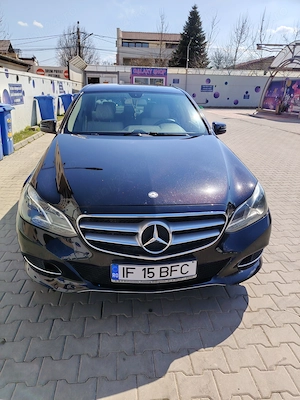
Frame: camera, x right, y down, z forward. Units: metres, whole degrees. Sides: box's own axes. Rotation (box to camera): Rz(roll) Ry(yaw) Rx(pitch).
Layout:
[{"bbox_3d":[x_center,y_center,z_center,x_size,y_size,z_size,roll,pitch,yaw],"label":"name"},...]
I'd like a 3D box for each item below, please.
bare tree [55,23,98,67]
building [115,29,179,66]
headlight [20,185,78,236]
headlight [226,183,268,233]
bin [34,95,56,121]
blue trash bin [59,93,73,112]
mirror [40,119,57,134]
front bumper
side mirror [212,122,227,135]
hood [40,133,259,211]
[{"bbox_3d":[-10.141,-19.210,38.788,5.800,8.800,5.500,-1,22,-6],"label":"bare tree"},{"bbox_3d":[-0.189,-25.557,52.529,12.600,10.500,9.000,-1,22,-6],"label":"building"},{"bbox_3d":[-0.680,0.056,1.873,0.420,0.220,0.540,-1,22,-6],"label":"headlight"},{"bbox_3d":[0.672,0.023,2.013,0.420,0.220,0.540,-1,22,-6],"label":"headlight"},{"bbox_3d":[-3.595,-3.037,9.541,0.730,1.070,0.580,-1,22,-6],"label":"bin"},{"bbox_3d":[-4.009,-4.585,13.314,0.730,1.070,0.580,-1,22,-6],"label":"blue trash bin"},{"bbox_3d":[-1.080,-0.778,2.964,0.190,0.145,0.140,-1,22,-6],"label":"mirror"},{"bbox_3d":[0.002,0.290,1.938,1.820,0.480,0.580,-1,22,-6],"label":"front bumper"},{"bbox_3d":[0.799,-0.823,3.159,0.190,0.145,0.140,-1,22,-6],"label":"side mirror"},{"bbox_3d":[-0.042,-0.265,2.238,1.640,0.300,1.400,-1,22,-6],"label":"hood"}]

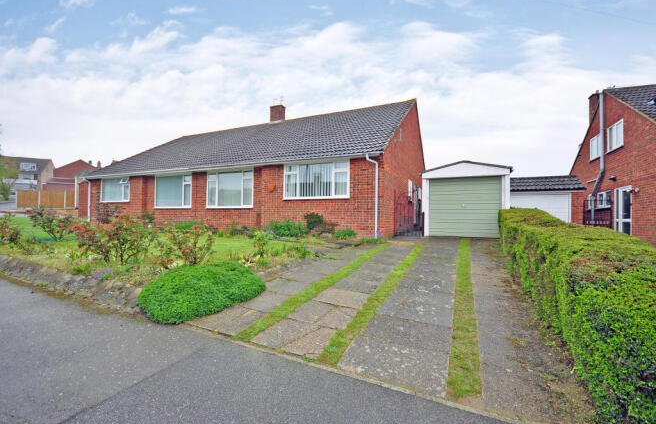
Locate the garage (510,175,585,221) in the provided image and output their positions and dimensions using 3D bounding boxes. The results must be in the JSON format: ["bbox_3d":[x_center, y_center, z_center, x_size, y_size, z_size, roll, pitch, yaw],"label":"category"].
[{"bbox_3d":[9.681,-0.145,13.535,2.950,2.790,5.400,1,1,25],"label":"garage"}]

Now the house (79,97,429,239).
[{"bbox_3d":[-3.161,-2.728,17.410,16.778,6.707,13.270,1,1,25],"label":"house"}]

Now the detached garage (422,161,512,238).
[{"bbox_3d":[5.398,-0.428,10.982,2.550,2.444,5.150,1,1,25],"label":"detached garage"}]

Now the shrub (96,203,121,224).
[{"bbox_3d":[-10.207,0.070,12.700,0.970,1.040,0.950,1,1,25],"label":"shrub"}]

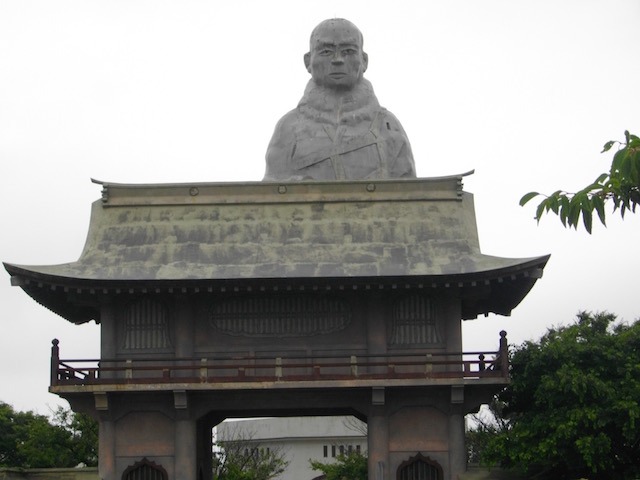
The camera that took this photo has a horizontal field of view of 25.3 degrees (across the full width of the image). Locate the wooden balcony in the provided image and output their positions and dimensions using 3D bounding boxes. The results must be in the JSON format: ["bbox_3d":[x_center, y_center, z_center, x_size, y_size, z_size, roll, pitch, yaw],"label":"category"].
[{"bbox_3d":[-0.951,3.648,39.191,11.628,1.359,6.614,-1,-10,1],"label":"wooden balcony"}]

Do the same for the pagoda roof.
[{"bbox_3d":[-1.002,0.066,39.831,13.668,3.890,8.536,-1,-10,1],"label":"pagoda roof"}]

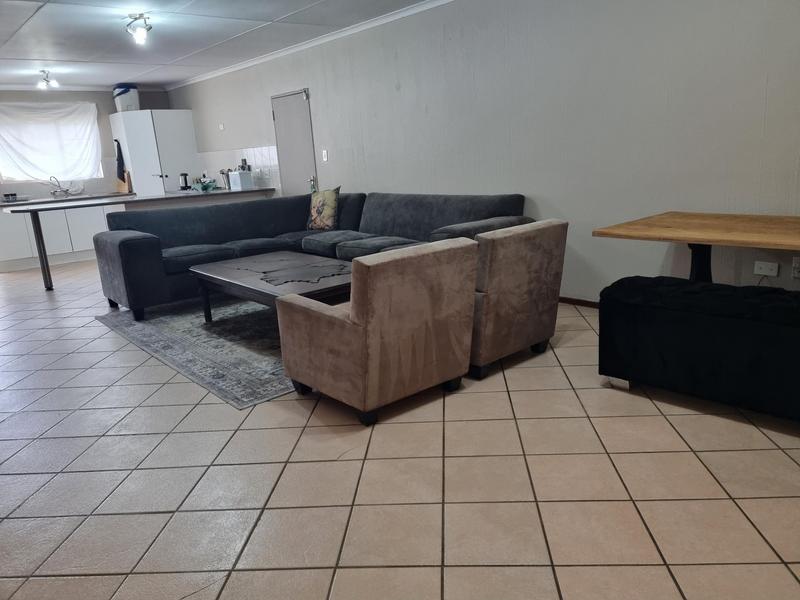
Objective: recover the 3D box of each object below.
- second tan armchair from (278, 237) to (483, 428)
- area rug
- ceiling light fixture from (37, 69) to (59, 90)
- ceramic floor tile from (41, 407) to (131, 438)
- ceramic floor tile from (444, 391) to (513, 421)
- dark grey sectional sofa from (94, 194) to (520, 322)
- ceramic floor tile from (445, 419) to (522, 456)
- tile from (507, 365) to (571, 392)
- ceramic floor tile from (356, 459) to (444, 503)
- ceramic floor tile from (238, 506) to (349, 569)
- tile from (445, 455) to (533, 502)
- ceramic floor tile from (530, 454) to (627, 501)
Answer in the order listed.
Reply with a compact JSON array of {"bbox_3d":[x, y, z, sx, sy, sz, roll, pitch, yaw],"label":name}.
[{"bbox_3d":[-0.127,0.111,3.159,0.661,0.809,0.907,-15,17,-36],"label":"second tan armchair"},{"bbox_3d":[-1.073,0.162,5.062,2.050,0.010,3.111,-15,18,-37],"label":"area rug"},{"bbox_3d":[-4.095,-2.559,6.991,0.290,0.230,0.260,-15,18,-37],"label":"ceiling light fixture"},{"bbox_3d":[-1.624,0.647,3.165,0.331,0.010,0.331,-3,14,5],"label":"ceramic floor tile"},{"bbox_3d":[0.391,0.541,3.029,0.331,0.010,0.331,-3,14,5],"label":"ceramic floor tile"},{"bbox_3d":[-0.880,-0.370,5.183,2.416,0.883,3.421,-16,18,-38],"label":"dark grey sectional sofa"},{"bbox_3d":[0.367,0.626,2.700,0.331,0.010,0.331,-3,14,5],"label":"ceramic floor tile"},{"bbox_3d":[0.771,0.447,3.395,0.343,0.010,0.343,-3,14,5],"label":"tile"},{"bbox_3d":[0.003,0.720,2.365,0.331,0.010,0.331,-3,14,5],"label":"ceramic floor tile"},{"bbox_3d":[-0.366,0.846,2.141,0.343,0.010,0.343,-3,14,5],"label":"ceramic floor tile"},{"bbox_3d":[0.350,0.722,2.419,0.343,0.010,0.343,-3,14,5],"label":"tile"},{"bbox_3d":[0.673,0.682,2.305,0.331,0.010,0.331,-3,14,5],"label":"ceramic floor tile"}]

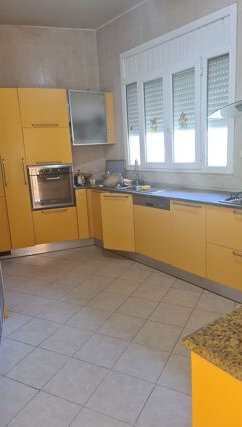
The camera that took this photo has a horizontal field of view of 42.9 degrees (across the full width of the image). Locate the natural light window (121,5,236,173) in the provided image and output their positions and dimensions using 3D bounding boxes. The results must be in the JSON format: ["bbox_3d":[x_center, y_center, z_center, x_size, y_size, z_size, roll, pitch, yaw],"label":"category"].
[{"bbox_3d":[0.618,-1.292,3.733,0.100,1.567,1.787,-12,15,-35],"label":"natural light window"}]

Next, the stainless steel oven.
[{"bbox_3d":[-1.006,-0.410,4.443,0.586,0.597,0.530,-7,13,-18],"label":"stainless steel oven"}]

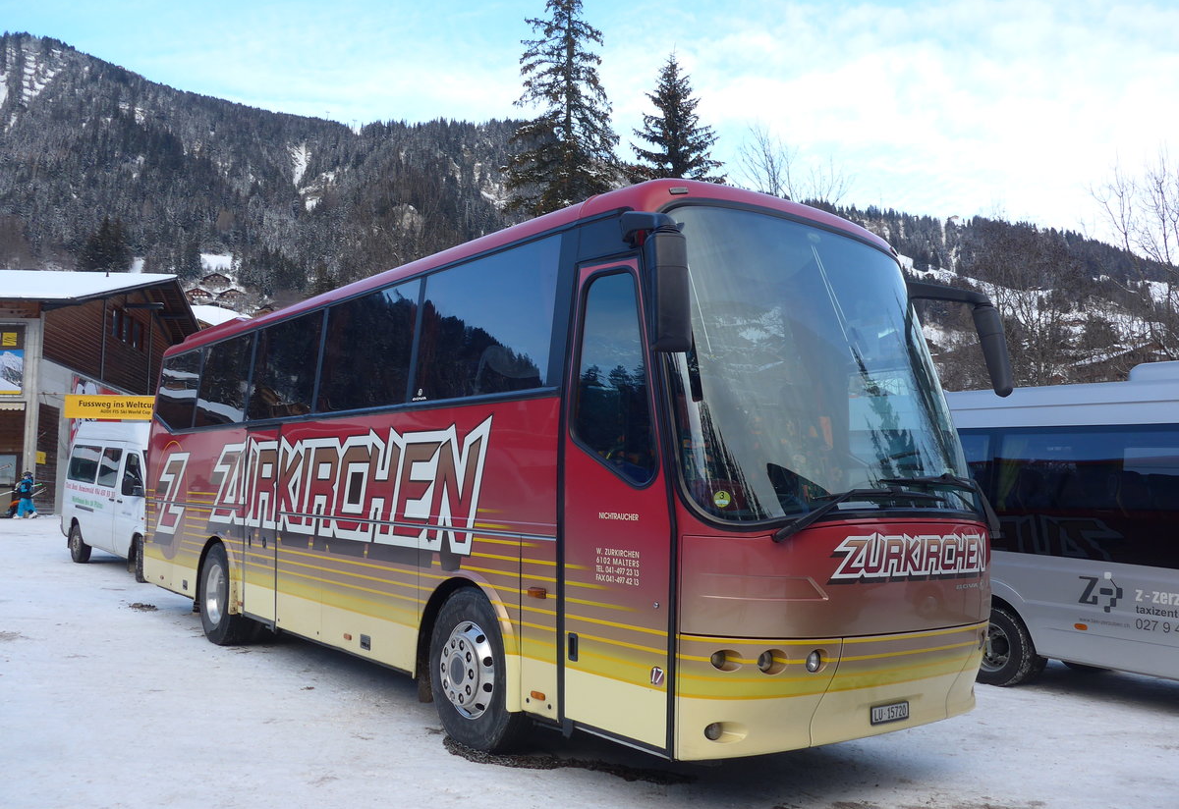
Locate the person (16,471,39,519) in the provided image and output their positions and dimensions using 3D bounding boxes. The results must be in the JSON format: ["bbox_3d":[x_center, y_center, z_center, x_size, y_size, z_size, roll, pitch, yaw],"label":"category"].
[{"bbox_3d":[-19.613,3.185,34.500,0.750,1.680,0.600,-1,-4,16],"label":"person"}]

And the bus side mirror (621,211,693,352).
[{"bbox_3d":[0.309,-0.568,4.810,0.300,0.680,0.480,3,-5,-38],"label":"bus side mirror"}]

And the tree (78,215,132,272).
[{"bbox_3d":[-107.998,-33.373,220.000,11.500,19.000,11.500,0,-4,0],"label":"tree"}]

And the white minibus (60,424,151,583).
[{"bbox_3d":[-7.470,1.610,17.600,1.960,2.580,5.000,4,-4,-45],"label":"white minibus"}]

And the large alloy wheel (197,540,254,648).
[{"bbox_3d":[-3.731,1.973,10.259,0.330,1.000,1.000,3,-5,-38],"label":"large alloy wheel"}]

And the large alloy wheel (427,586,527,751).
[{"bbox_3d":[-0.660,1.662,6.216,0.300,1.000,1.000,3,-5,-38],"label":"large alloy wheel"}]

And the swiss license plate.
[{"bbox_3d":[1.563,1.607,5.135,0.310,0.092,0.015,6,-7,-38],"label":"swiss license plate"}]

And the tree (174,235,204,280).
[{"bbox_3d":[-137.820,-49.886,340.000,10.000,18.000,10.000,0,-4,0],"label":"tree"}]

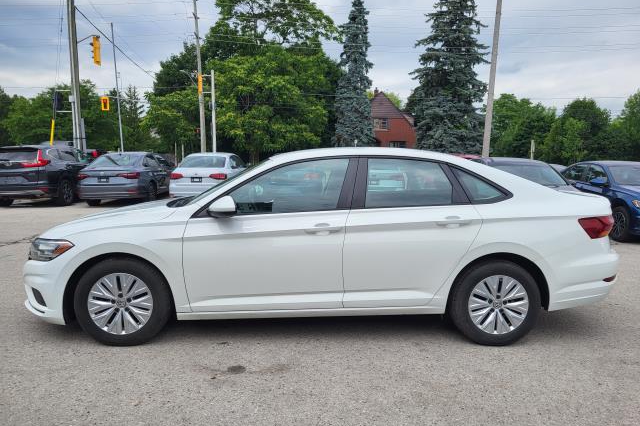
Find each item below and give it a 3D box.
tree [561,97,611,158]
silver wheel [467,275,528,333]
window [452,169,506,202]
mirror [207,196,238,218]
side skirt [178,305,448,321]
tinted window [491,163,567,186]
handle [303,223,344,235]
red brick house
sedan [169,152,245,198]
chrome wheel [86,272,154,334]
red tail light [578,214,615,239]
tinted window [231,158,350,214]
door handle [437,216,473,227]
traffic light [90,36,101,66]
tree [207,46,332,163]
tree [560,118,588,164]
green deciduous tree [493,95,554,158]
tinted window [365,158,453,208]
[{"bbox_3d":[26.555,-7.340,47.715,5.192,8.090,5.200,4,7,29],"label":"tree"},{"bbox_3d":[1.284,0.656,3.550,0.440,0.440,0.180,0,7,-2],"label":"silver wheel"},{"bbox_3d":[1.175,-0.205,3.543,0.408,0.250,0.070,0,-18,-7],"label":"window"},{"bbox_3d":[-0.661,-0.039,3.237,0.170,0.150,0.210,0,7,-2],"label":"mirror"},{"bbox_3d":[-0.057,0.713,3.449,1.910,0.085,0.090,0,7,-2],"label":"side skirt"},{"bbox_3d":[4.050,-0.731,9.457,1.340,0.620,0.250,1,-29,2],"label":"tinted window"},{"bbox_3d":[0.025,0.116,3.365,0.265,0.075,0.060,1,6,-3],"label":"handle"},{"bbox_3d":[7.604,-9.876,57.591,8.400,9.636,9.500,1,6,-3],"label":"red brick house"},{"bbox_3d":[-3.374,-1.303,15.691,1.780,1.455,4.630,1,7,1],"label":"sedan"},{"bbox_3d":[-1.401,0.632,3.424,0.445,0.445,0.140,1,6,-3],"label":"chrome wheel"},{"bbox_3d":[2.058,0.095,3.586,0.360,0.165,0.320,0,7,-2],"label":"red tail light"},{"bbox_3d":[-0.226,-0.193,3.443,0.920,0.420,0.050,0,-13,-2],"label":"tinted window"},{"bbox_3d":[0.940,0.070,3.351,0.245,0.060,0.060,0,7,-2],"label":"door handle"},{"bbox_3d":[-9.002,-6.504,19.300,0.380,1.130,0.420,2,7,9],"label":"traffic light"},{"bbox_3d":[-3.724,-7.391,35.628,9.286,9.746,8.500,0,6,-6],"label":"tree"},{"bbox_3d":[22.260,-5.505,41.849,2.621,5.534,2.600,4,7,28],"label":"tree"},{"bbox_3d":[19.422,-7.241,45.715,6.507,8.081,6.200,3,7,23],"label":"green deciduous tree"},{"bbox_3d":[0.654,-0.222,3.495,0.632,0.375,0.070,1,-16,-4],"label":"tinted window"}]

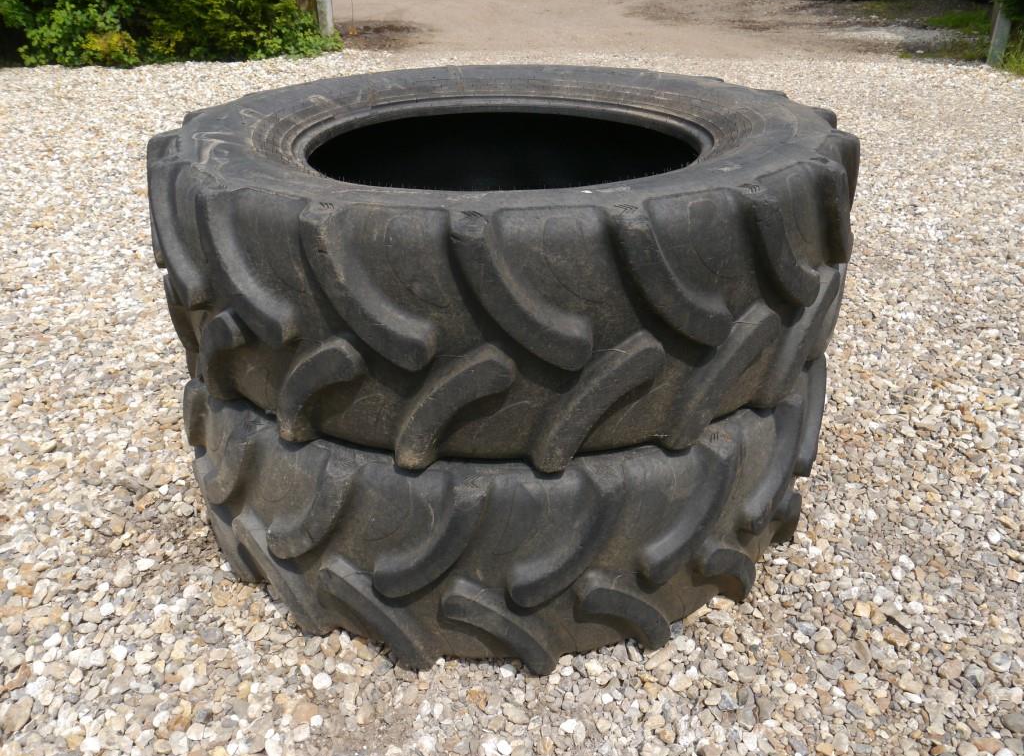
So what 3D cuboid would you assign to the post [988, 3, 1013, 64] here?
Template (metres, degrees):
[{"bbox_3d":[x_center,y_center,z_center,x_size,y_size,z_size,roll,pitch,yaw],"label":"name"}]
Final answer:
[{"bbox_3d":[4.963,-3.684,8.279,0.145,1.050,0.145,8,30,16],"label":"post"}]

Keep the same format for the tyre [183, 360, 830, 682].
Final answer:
[{"bbox_3d":[-0.016,0.027,2.268,1.600,0.484,1.600,-1,29,0],"label":"tyre"}]

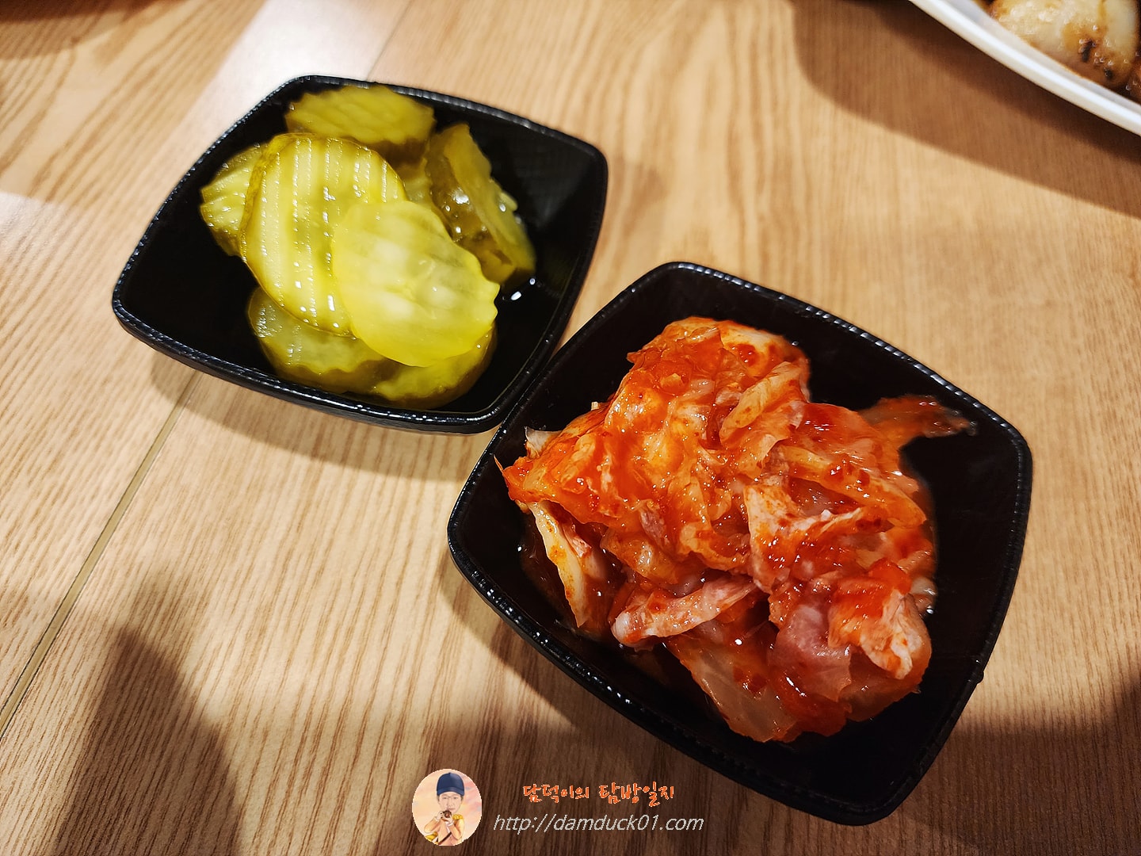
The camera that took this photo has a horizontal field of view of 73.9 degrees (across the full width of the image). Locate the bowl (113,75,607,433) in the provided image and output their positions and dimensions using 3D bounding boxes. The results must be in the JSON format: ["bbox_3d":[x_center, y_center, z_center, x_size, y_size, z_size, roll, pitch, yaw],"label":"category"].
[{"bbox_3d":[-0.046,-0.040,0.197,0.101,0.036,0.101,17,60,6],"label":"bowl"}]

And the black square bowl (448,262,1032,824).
[{"bbox_3d":[0.035,0.021,0.167,0.101,0.036,0.101,31,62,14],"label":"black square bowl"}]

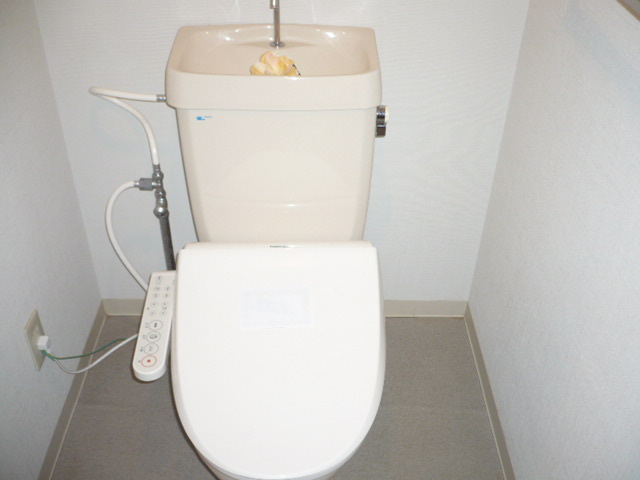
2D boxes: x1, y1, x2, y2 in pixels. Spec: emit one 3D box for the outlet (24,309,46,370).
[{"bbox_3d":[-0.615,0.215,1.412,0.012,0.120,0.070,1,37,-1],"label":"outlet"}]

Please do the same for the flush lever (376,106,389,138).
[{"bbox_3d":[0.135,-0.255,1.395,0.027,0.068,0.037,1,37,-1],"label":"flush lever"}]

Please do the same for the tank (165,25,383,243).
[{"bbox_3d":[-0.092,-0.210,1.438,0.410,0.450,0.240,1,37,-1],"label":"tank"}]

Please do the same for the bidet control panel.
[{"bbox_3d":[-0.316,0.164,1.262,0.056,0.025,0.251,0,45,-2],"label":"bidet control panel"}]

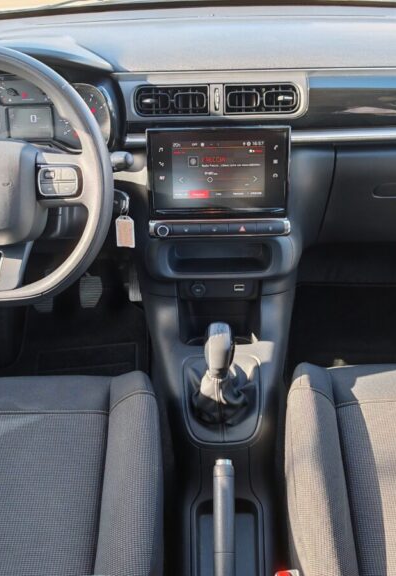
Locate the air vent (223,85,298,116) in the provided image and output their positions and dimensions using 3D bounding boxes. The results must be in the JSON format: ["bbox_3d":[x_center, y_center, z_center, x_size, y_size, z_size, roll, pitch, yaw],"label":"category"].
[{"bbox_3d":[0.110,-0.329,1.045,0.128,0.052,0.035,-1,22,0],"label":"air vent"}]

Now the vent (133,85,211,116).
[{"bbox_3d":[-0.046,-0.327,1.045,0.128,0.052,0.035,-1,22,0],"label":"vent"}]

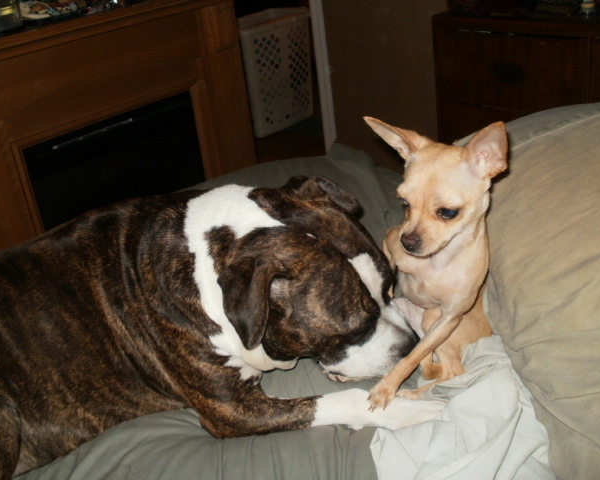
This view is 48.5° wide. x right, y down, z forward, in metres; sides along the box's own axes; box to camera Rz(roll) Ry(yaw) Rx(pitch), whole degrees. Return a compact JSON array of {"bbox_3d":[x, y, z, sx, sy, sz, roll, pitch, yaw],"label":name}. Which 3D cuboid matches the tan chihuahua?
[{"bbox_3d":[0.164,0.007,0.823,0.175,0.335,0.225,7,30,27],"label":"tan chihuahua"}]

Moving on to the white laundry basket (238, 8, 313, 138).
[{"bbox_3d":[-0.206,-0.907,3.608,0.346,0.550,0.522,19,36,42],"label":"white laundry basket"}]

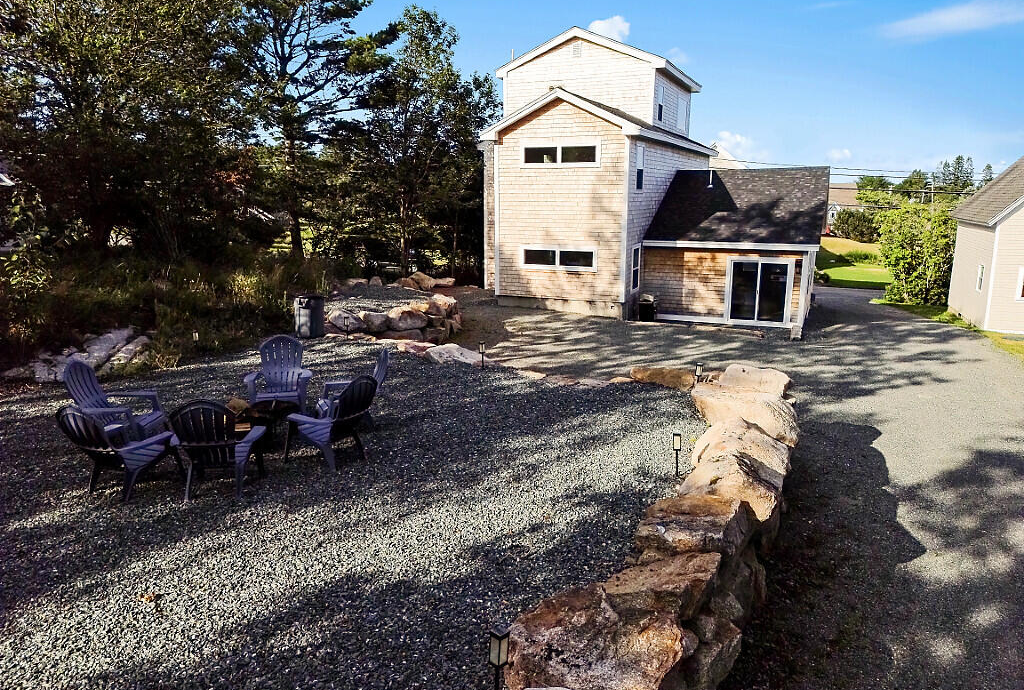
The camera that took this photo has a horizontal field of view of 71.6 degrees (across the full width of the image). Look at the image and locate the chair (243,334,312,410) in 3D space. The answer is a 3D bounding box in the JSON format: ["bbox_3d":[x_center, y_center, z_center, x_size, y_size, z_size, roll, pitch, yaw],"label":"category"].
[{"bbox_3d":[-2.751,0.390,8.467,0.750,0.920,0.850,-3,13,-13],"label":"chair"}]

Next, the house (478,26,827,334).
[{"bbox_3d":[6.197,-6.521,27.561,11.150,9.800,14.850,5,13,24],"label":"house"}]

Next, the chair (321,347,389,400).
[{"bbox_3d":[-1.777,0.564,7.661,0.850,0.920,0.750,-2,12,-11],"label":"chair"}]

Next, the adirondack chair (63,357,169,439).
[{"bbox_3d":[-4.068,0.632,7.344,0.850,0.920,0.750,-1,12,-6],"label":"adirondack chair"}]

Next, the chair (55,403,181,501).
[{"bbox_3d":[-3.432,0.867,6.262,0.750,0.920,0.850,6,14,27],"label":"chair"}]

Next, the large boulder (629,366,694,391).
[{"bbox_3d":[2.100,0.475,9.925,0.880,0.300,0.520,6,13,24],"label":"large boulder"}]

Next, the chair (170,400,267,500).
[{"bbox_3d":[-2.610,0.864,6.276,0.750,0.920,0.850,-1,12,-3],"label":"chair"}]

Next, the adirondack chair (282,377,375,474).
[{"bbox_3d":[-1.740,0.714,6.968,0.850,0.920,0.750,6,14,27],"label":"adirondack chair"}]

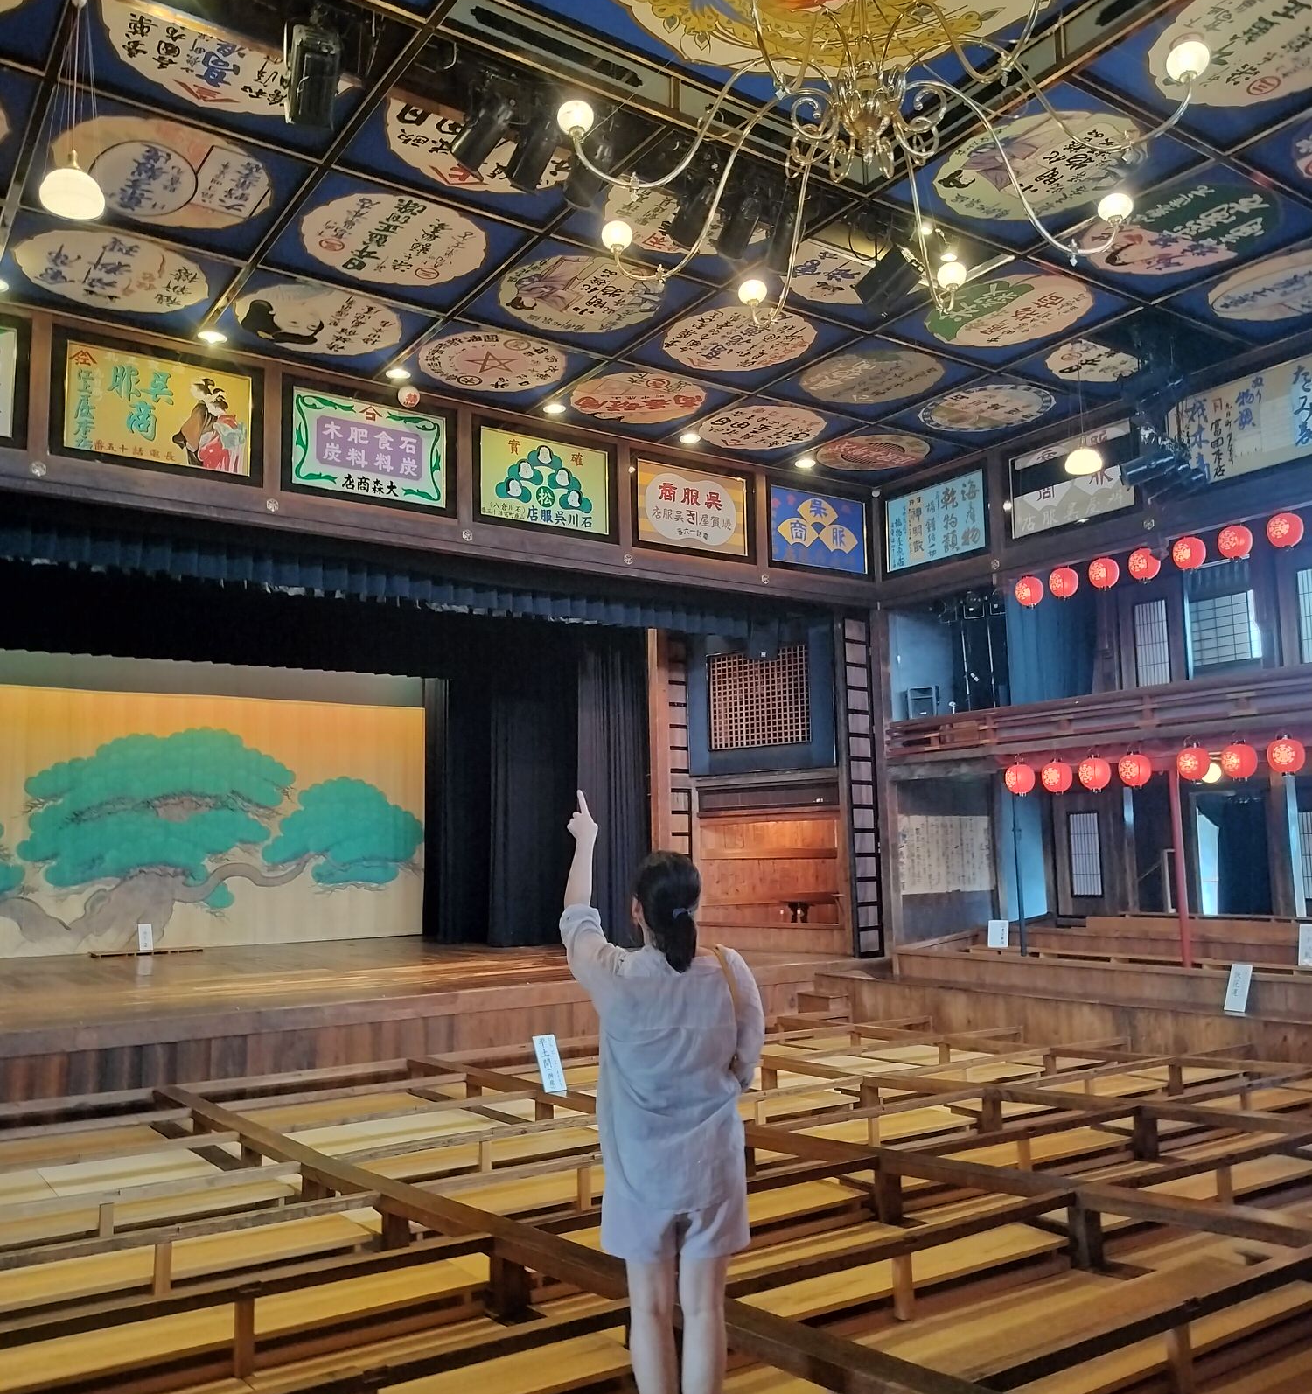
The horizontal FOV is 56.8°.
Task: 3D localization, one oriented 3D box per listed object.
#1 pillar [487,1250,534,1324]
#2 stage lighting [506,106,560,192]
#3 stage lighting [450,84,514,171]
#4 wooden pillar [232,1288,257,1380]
[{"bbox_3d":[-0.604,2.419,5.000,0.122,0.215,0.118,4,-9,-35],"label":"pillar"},{"bbox_3d":[-0.764,-3.371,7.489,0.220,0.420,0.230,6,27,-42],"label":"stage lighting"},{"bbox_3d":[-1.034,-3.406,7.310,0.230,0.420,0.220,45,19,30],"label":"stage lighting"},{"bbox_3d":[-1.386,2.144,4.101,0.053,0.275,0.053,4,-9,-34],"label":"wooden pillar"}]

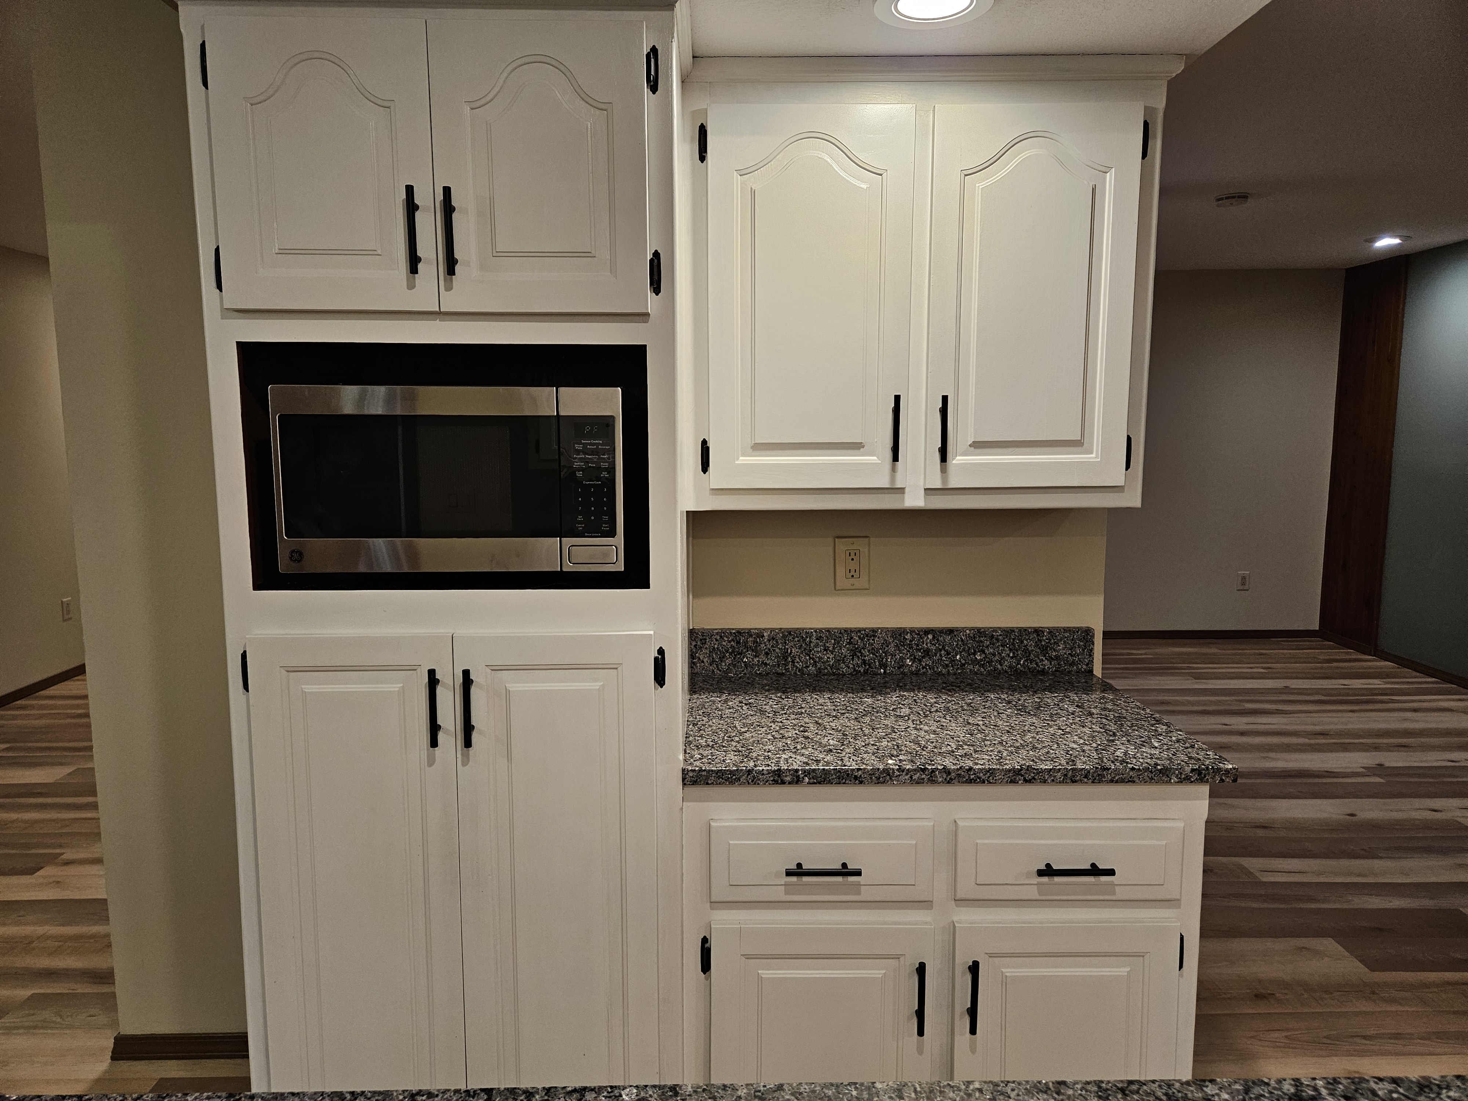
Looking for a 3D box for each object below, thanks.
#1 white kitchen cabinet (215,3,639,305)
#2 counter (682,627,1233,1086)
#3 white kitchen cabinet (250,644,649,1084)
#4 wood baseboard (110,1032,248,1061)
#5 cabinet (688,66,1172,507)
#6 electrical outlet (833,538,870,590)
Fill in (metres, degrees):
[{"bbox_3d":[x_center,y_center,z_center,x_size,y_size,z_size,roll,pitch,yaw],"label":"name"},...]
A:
[{"bbox_3d":[-0.478,-0.638,1.824,0.705,0.450,0.605,0,7,0],"label":"white kitchen cabinet"},{"bbox_3d":[0.376,0.718,1.994,0.931,1.013,0.635,0,7,0],"label":"counter"},{"bbox_3d":[-0.476,0.643,1.983,0.705,1.097,0.605,0,7,0],"label":"white kitchen cabinet"},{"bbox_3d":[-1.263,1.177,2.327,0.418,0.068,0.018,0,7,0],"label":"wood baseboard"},{"bbox_3d":[0.355,-0.501,1.996,0.902,0.807,0.330,0,7,0],"label":"cabinet"},{"bbox_3d":[0.270,0.030,2.223,0.080,0.123,0.010,0,7,0],"label":"electrical outlet"}]

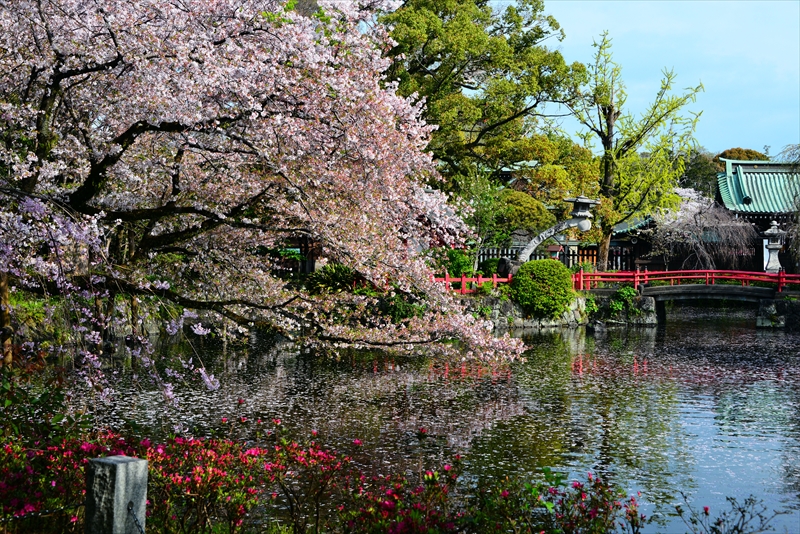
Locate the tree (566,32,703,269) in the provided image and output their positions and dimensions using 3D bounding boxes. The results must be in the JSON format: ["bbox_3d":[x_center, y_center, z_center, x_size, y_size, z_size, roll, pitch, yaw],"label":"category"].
[{"bbox_3d":[9.890,-4.639,45.000,5.750,10.501,5.400,1,0,0],"label":"tree"}]

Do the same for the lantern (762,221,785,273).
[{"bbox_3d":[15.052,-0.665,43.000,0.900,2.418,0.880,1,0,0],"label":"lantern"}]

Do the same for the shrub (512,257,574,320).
[{"bbox_3d":[5.142,0.776,38.500,2.300,2.165,2.150,1,0,0],"label":"shrub"}]

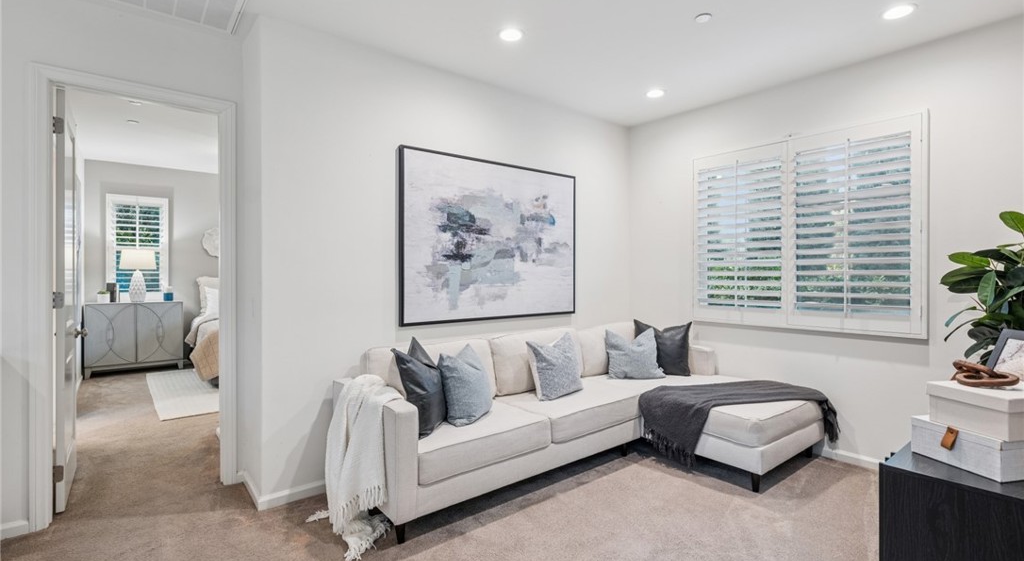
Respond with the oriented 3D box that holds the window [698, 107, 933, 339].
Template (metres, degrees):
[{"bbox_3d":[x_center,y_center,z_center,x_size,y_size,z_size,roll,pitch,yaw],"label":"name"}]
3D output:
[{"bbox_3d":[2.195,-0.364,3.562,0.090,1.479,1.611,0,0,-38],"label":"window"}]

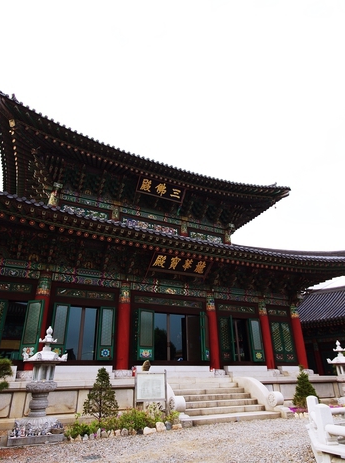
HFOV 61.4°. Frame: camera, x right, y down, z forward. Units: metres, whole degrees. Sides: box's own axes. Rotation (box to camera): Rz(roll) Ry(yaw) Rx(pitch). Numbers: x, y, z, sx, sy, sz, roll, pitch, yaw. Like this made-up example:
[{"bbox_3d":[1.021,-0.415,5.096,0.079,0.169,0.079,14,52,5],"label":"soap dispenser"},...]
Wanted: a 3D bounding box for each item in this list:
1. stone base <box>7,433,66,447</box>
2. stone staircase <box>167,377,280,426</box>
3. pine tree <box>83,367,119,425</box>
[{"bbox_3d":[-3.651,5.459,7.768,1.300,0.170,1.300,11,-28,-23],"label":"stone base"},{"bbox_3d":[1.846,6.463,11.339,4.350,1.370,2.400,11,-28,-23],"label":"stone staircase"},{"bbox_3d":[-2.316,5.458,9.797,1.170,1.620,1.170,11,-28,-23],"label":"pine tree"}]

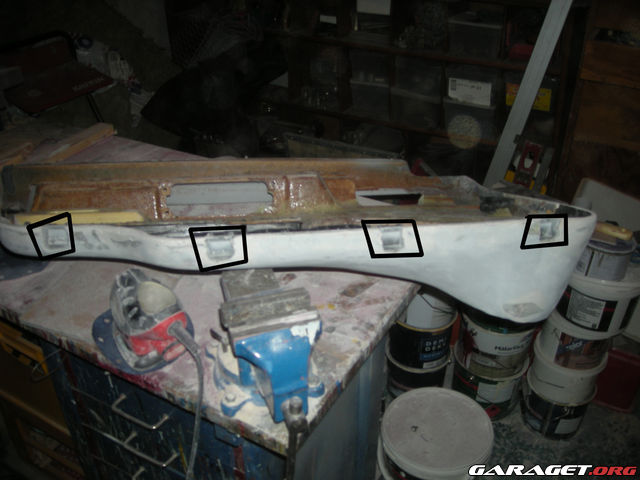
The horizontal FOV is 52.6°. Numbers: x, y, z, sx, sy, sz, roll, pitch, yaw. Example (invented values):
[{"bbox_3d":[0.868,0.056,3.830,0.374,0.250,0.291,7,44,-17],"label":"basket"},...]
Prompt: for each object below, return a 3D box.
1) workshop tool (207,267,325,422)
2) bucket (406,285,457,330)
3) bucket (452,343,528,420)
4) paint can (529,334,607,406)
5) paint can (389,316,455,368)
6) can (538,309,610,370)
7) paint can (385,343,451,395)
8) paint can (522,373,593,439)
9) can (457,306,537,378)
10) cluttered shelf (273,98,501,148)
[{"bbox_3d":[-0.075,0.150,0.931,0.150,0.165,0.215,-9,33,-12],"label":"workshop tool"},{"bbox_3d":[0.316,0.149,1.914,0.185,0.150,0.185,-1,33,1],"label":"bucket"},{"bbox_3d":[0.529,0.422,2.033,0.222,0.172,0.222,-1,33,1],"label":"bucket"},{"bbox_3d":[0.717,0.372,1.891,0.202,0.139,0.202,-1,33,1],"label":"paint can"},{"bbox_3d":[0.315,0.276,1.995,0.200,0.160,0.200,-1,33,1],"label":"paint can"},{"bbox_3d":[0.718,0.259,1.818,0.200,0.139,0.200,-1,33,1],"label":"can"},{"bbox_3d":[0.313,0.410,2.074,0.200,0.157,0.200,-1,33,1],"label":"paint can"},{"bbox_3d":[0.724,0.480,1.970,0.200,0.138,0.200,-1,33,1],"label":"paint can"},{"bbox_3d":[0.532,0.278,1.943,0.222,0.176,0.222,-1,33,1],"label":"can"},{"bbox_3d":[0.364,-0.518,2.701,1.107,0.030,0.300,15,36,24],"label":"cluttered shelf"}]

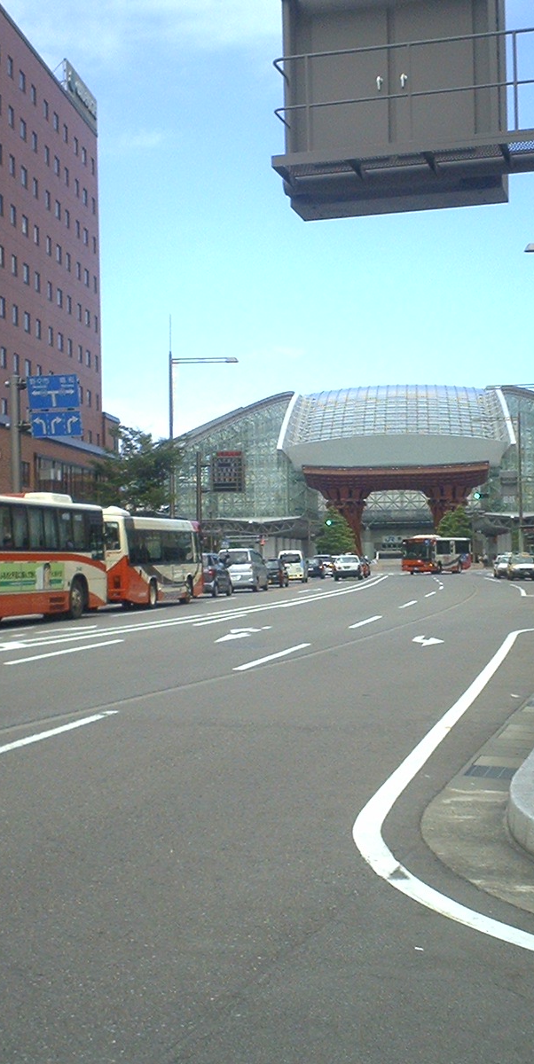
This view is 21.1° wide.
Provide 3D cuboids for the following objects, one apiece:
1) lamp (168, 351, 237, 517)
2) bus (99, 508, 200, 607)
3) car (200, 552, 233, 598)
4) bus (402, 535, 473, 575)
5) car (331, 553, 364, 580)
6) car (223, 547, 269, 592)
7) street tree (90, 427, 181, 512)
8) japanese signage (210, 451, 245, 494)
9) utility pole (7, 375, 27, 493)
[{"bbox_3d":[-3.097,-3.117,71.286,3.400,11.850,0.400,-1,-1,4],"label":"lamp"},{"bbox_3d":[-4.409,0.883,48.468,2.330,3.060,9.100,-1,-1,12],"label":"bus"},{"bbox_3d":[-2.408,1.663,55.378,1.670,1.600,3.900,-1,-1,10],"label":"car"},{"bbox_3d":[13.775,1.789,115.531,2.350,3.020,9.000,-2,-1,28],"label":"bus"},{"bbox_3d":[5.194,2.236,89.798,1.700,1.540,4.600,-1,-1,6],"label":"car"},{"bbox_3d":[-1.016,1.759,65.718,1.720,1.850,4.600,-1,-1,8],"label":"car"},{"bbox_3d":[-5.602,-0.928,61.937,4.000,7.200,4.000,-1,-1,9],"label":"street tree"},{"bbox_3d":[-2.042,-3.162,75.500,1.750,2.200,0.300,-1,-1,8],"label":"japanese signage"},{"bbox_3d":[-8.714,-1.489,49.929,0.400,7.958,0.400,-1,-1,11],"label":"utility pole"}]

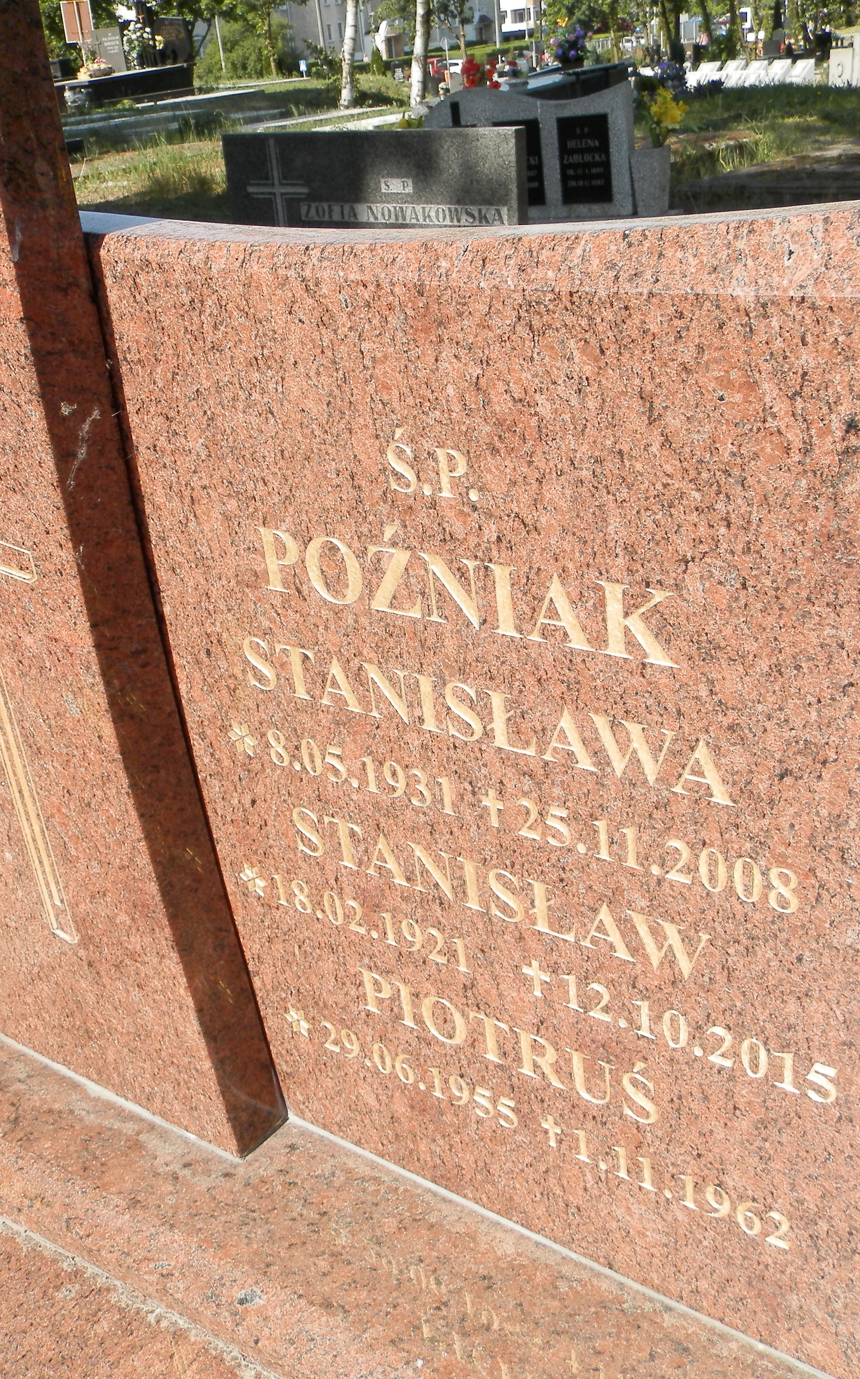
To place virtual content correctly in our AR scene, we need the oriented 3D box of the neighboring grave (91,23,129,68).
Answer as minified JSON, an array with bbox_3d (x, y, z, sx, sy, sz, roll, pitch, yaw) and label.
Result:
[{"bbox_3d":[-5.055,-10.132,21.000,0.620,0.700,0.120,8,30,27],"label":"neighboring grave"}]

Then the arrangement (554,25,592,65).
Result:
[{"bbox_3d":[1.242,-5.628,11.600,0.330,0.320,0.290,5,29,22],"label":"arrangement"}]

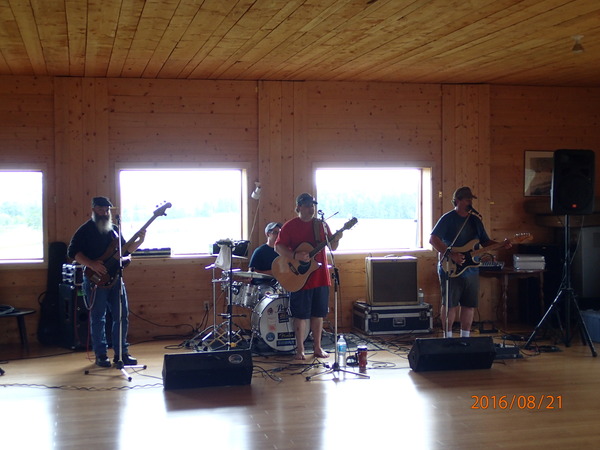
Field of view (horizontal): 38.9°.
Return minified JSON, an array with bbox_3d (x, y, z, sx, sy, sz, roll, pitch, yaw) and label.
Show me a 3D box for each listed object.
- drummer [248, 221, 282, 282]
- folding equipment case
[{"bbox_3d":[-0.225,0.662,9.654,0.600,1.340,0.750,-1,2,-22],"label":"drummer"},{"bbox_3d":[1.157,1.132,10.424,0.810,0.320,0.480,-1,2,-12],"label":"folding equipment case"}]

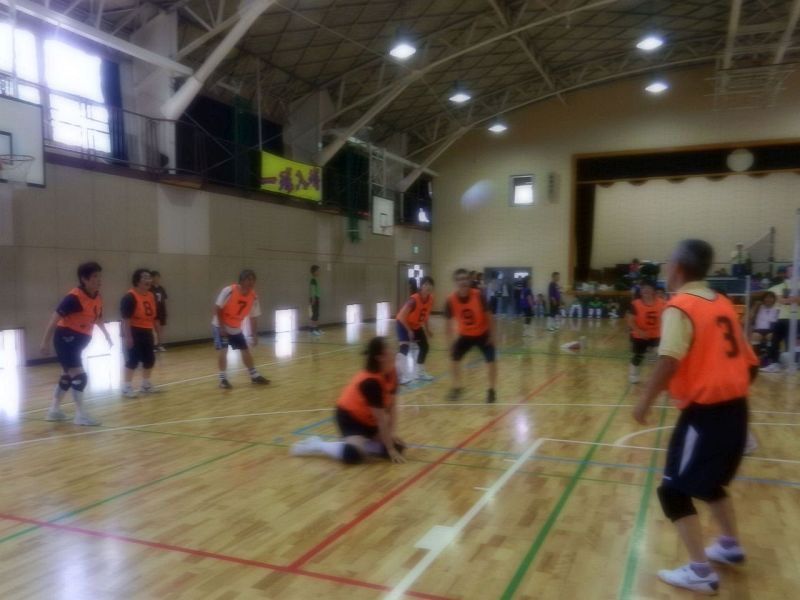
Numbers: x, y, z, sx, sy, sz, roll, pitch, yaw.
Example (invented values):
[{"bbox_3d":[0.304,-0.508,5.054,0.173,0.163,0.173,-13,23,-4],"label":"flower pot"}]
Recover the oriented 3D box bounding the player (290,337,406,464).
[{"bbox_3d":[-0.427,0.808,4.776,0.900,0.999,0.540,1,2,18],"label":"player"}]

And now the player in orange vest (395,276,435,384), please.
[{"bbox_3d":[0.225,0.419,8.362,0.500,1.516,0.480,-1,2,-30],"label":"player in orange vest"}]

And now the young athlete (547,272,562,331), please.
[{"bbox_3d":[4.531,0.031,16.914,0.420,1.670,0.480,1,2,32],"label":"young athlete"}]

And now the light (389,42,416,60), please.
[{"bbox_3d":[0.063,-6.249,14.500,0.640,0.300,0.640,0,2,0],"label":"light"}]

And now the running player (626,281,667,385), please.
[{"bbox_3d":[3.611,0.453,8.404,0.620,1.443,0.550,1,2,18],"label":"running player"}]

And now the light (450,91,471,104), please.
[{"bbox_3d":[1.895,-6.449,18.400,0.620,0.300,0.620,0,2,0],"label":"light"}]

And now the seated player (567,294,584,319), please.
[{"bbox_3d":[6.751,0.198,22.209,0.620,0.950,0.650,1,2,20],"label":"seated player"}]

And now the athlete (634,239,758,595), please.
[{"bbox_3d":[1.506,0.536,2.905,0.540,1.677,0.500,-2,3,-37],"label":"athlete"}]

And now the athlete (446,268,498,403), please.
[{"bbox_3d":[0.879,0.420,7.072,0.640,1.607,0.450,0,2,6],"label":"athlete"}]

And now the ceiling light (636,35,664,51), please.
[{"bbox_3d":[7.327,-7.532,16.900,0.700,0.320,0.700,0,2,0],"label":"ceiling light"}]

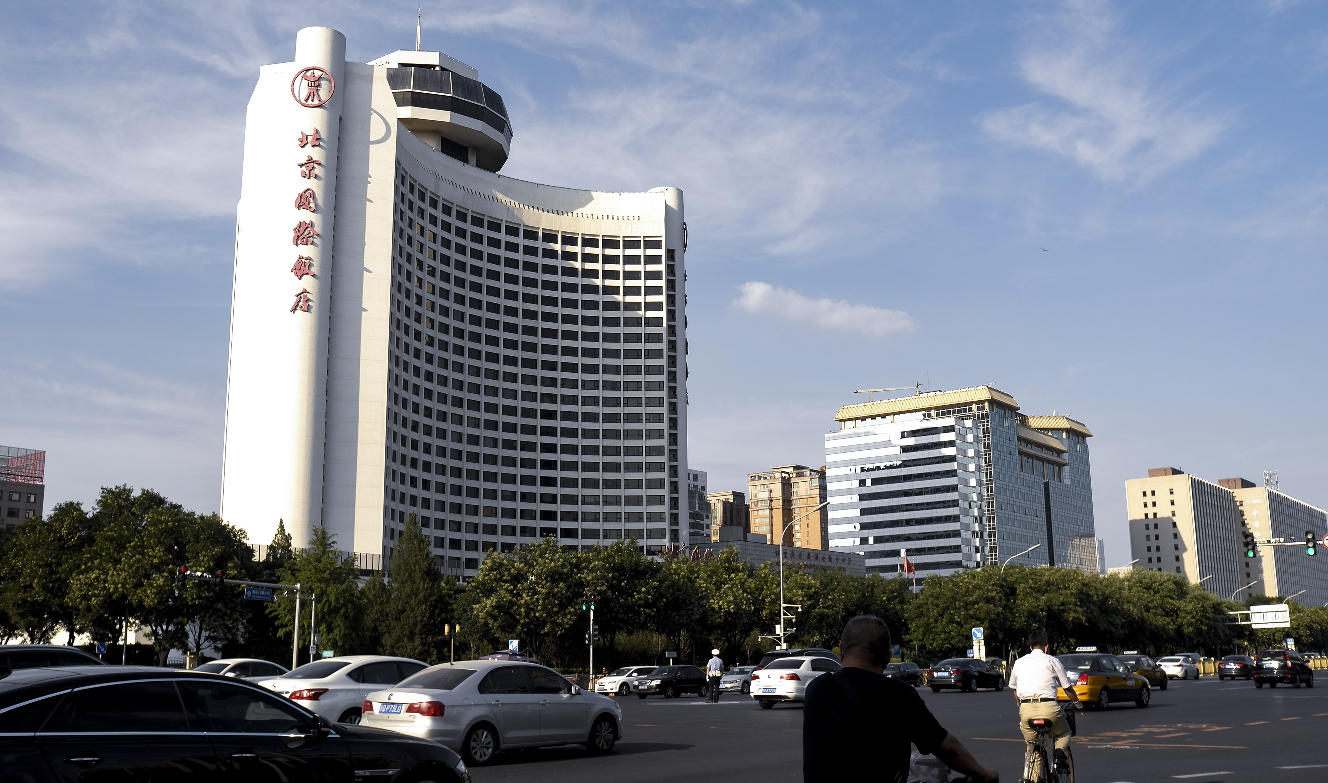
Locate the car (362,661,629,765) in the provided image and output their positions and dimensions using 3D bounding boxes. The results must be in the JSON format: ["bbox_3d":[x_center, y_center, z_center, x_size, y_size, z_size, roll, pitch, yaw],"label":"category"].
[{"bbox_3d":[-2.456,4.824,20.094,1.706,1.465,4.470,-10,-15,36],"label":"car"}]

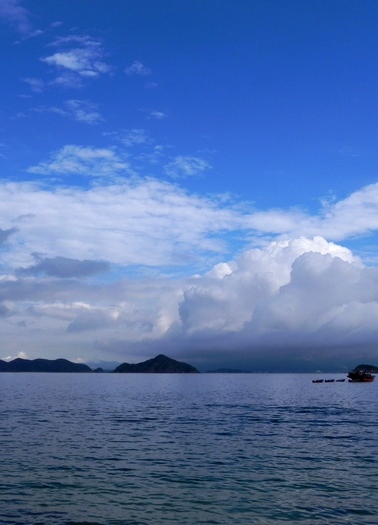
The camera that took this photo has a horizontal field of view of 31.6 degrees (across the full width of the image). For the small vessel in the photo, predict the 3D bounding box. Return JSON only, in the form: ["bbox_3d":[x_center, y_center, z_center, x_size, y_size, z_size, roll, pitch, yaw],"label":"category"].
[{"bbox_3d":[64.626,42.522,250.000,10.800,4.900,3.500,-3,-10,16],"label":"small vessel"}]

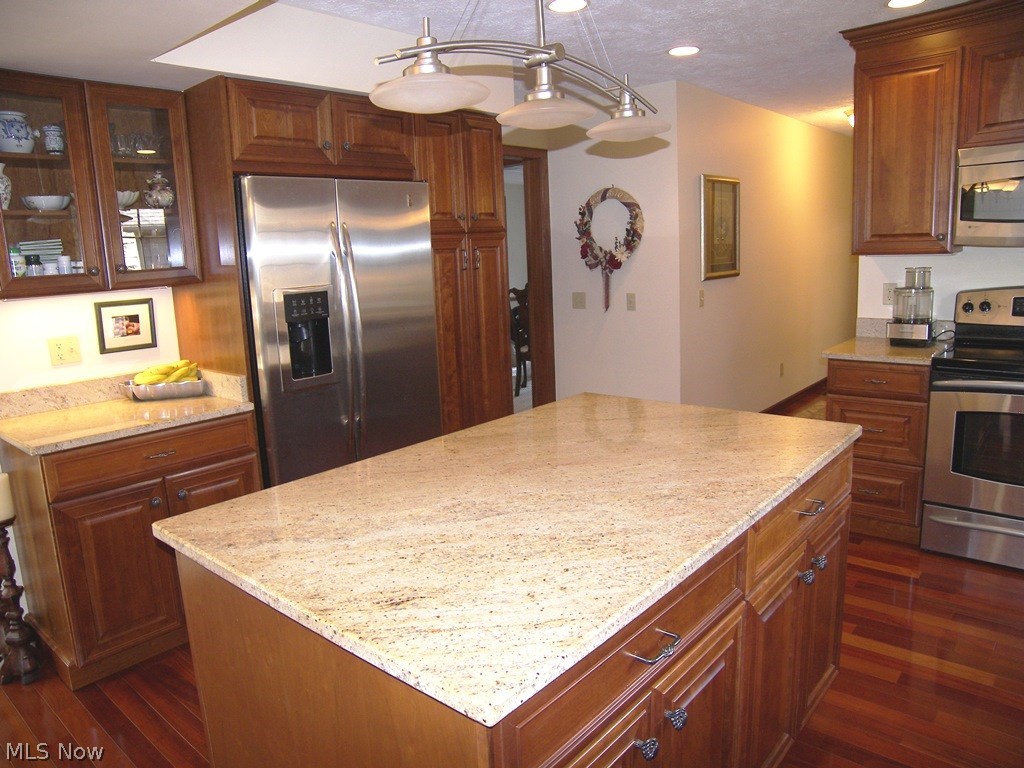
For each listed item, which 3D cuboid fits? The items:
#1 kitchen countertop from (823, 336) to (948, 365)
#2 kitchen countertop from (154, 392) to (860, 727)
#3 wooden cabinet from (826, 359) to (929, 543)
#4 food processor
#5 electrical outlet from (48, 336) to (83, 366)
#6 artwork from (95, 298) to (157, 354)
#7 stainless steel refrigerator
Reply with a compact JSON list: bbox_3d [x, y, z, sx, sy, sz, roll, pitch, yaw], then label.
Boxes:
[{"bbox_3d":[1.917,-0.170,3.576,0.477,0.034,0.629,8,15,40],"label":"kitchen countertop"},{"bbox_3d":[0.136,0.237,1.882,1.026,0.034,1.693,8,15,40],"label":"kitchen countertop"},{"bbox_3d":[1.944,0.271,3.667,0.452,0.873,0.601,8,15,40],"label":"wooden cabinet"},{"bbox_3d":[2.032,-0.398,3.622,0.198,0.386,0.247,4,13,29],"label":"food processor"},{"bbox_3d":[-1.774,-0.131,2.825,0.008,0.111,0.107,8,15,40],"label":"electrical outlet"},{"bbox_3d":[-1.617,-0.244,2.982,0.020,0.209,0.228,8,15,40],"label":"artwork"},{"bbox_3d":[-0.882,-0.017,3.326,0.683,1.766,0.936,8,15,40],"label":"stainless steel refrigerator"}]

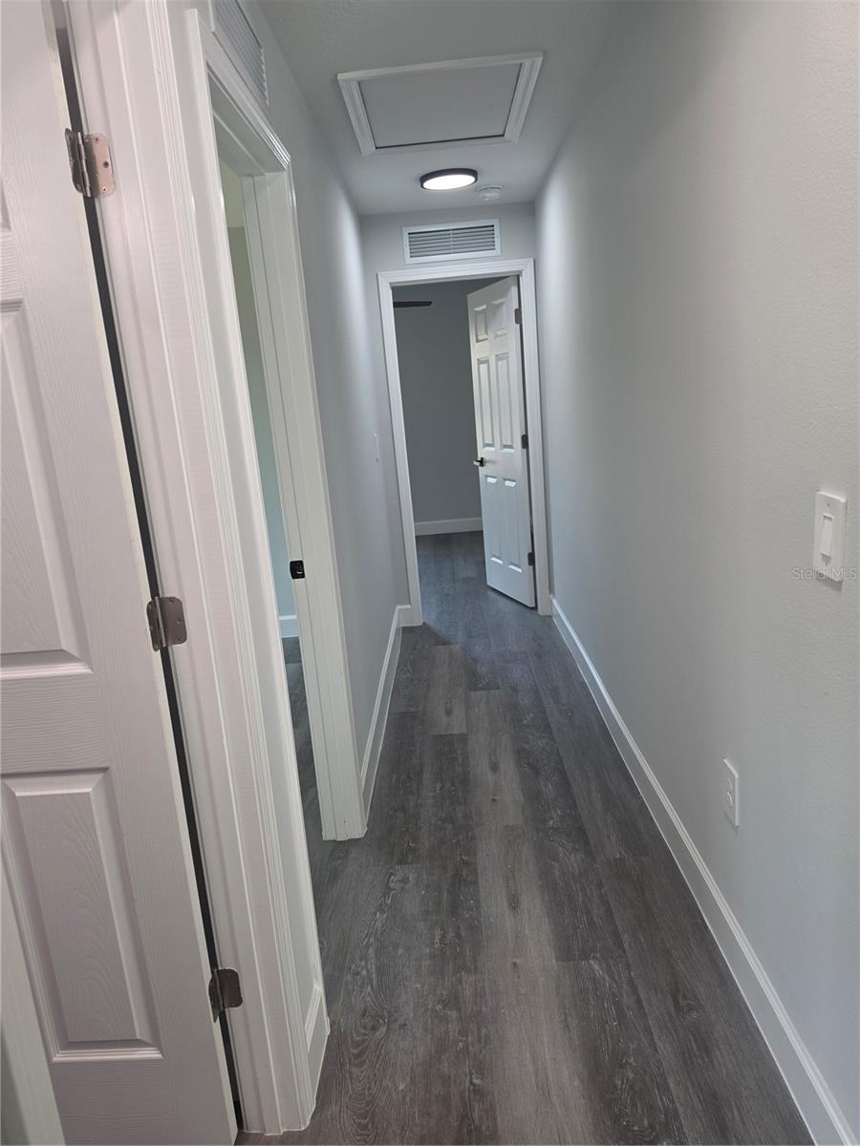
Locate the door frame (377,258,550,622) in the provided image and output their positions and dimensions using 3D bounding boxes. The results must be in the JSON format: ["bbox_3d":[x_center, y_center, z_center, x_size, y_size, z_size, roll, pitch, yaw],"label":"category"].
[{"bbox_3d":[0.238,-0.740,4.662,0.888,2.118,0.140,-5,14,1],"label":"door frame"}]

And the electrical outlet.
[{"bbox_3d":[0.722,0.529,1.833,0.010,0.124,0.077,-5,14,1],"label":"electrical outlet"}]

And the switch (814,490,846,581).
[{"bbox_3d":[0.658,-0.060,1.260,0.012,0.125,0.079,-5,14,1],"label":"switch"}]

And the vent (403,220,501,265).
[{"bbox_3d":[0.126,-1.872,4.310,0.538,0.191,0.020,-5,14,1],"label":"vent"}]

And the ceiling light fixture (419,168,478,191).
[{"bbox_3d":[0.091,-1.862,3.611,0.269,0.031,0.269,-5,14,1],"label":"ceiling light fixture"}]

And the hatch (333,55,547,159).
[{"bbox_3d":[0.041,-1.630,2.702,0.633,0.025,0.836,-5,14,1],"label":"hatch"}]

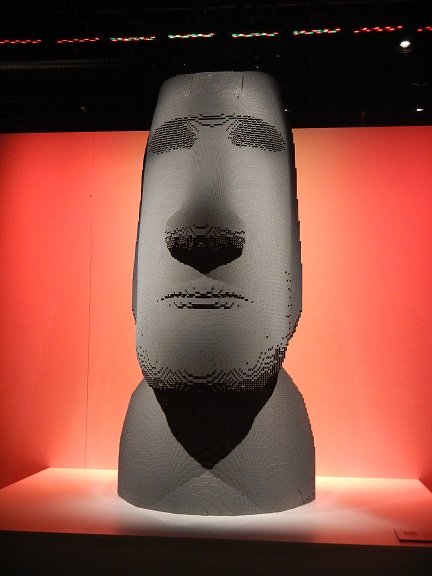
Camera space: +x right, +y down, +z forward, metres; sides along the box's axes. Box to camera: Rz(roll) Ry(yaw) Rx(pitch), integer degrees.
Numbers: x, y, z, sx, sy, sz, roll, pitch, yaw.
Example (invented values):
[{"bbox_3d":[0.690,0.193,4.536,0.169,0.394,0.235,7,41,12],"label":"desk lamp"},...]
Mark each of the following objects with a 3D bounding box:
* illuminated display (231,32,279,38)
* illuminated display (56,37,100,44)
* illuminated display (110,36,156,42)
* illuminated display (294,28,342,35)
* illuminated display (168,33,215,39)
[{"bbox_3d":[0.246,-1.574,4.872,0.300,0.035,0.040,0,-5,6],"label":"illuminated display"},{"bbox_3d":[-0.877,-1.581,4.997,0.300,0.035,0.040,0,-5,6],"label":"illuminated display"},{"bbox_3d":[-0.525,-1.576,4.958,0.300,0.035,0.040,0,-5,6],"label":"illuminated display"},{"bbox_3d":[0.627,-1.583,4.830,0.300,0.035,0.040,0,-5,6],"label":"illuminated display"},{"bbox_3d":[-0.152,-1.585,4.917,0.300,0.035,0.040,0,-5,6],"label":"illuminated display"}]

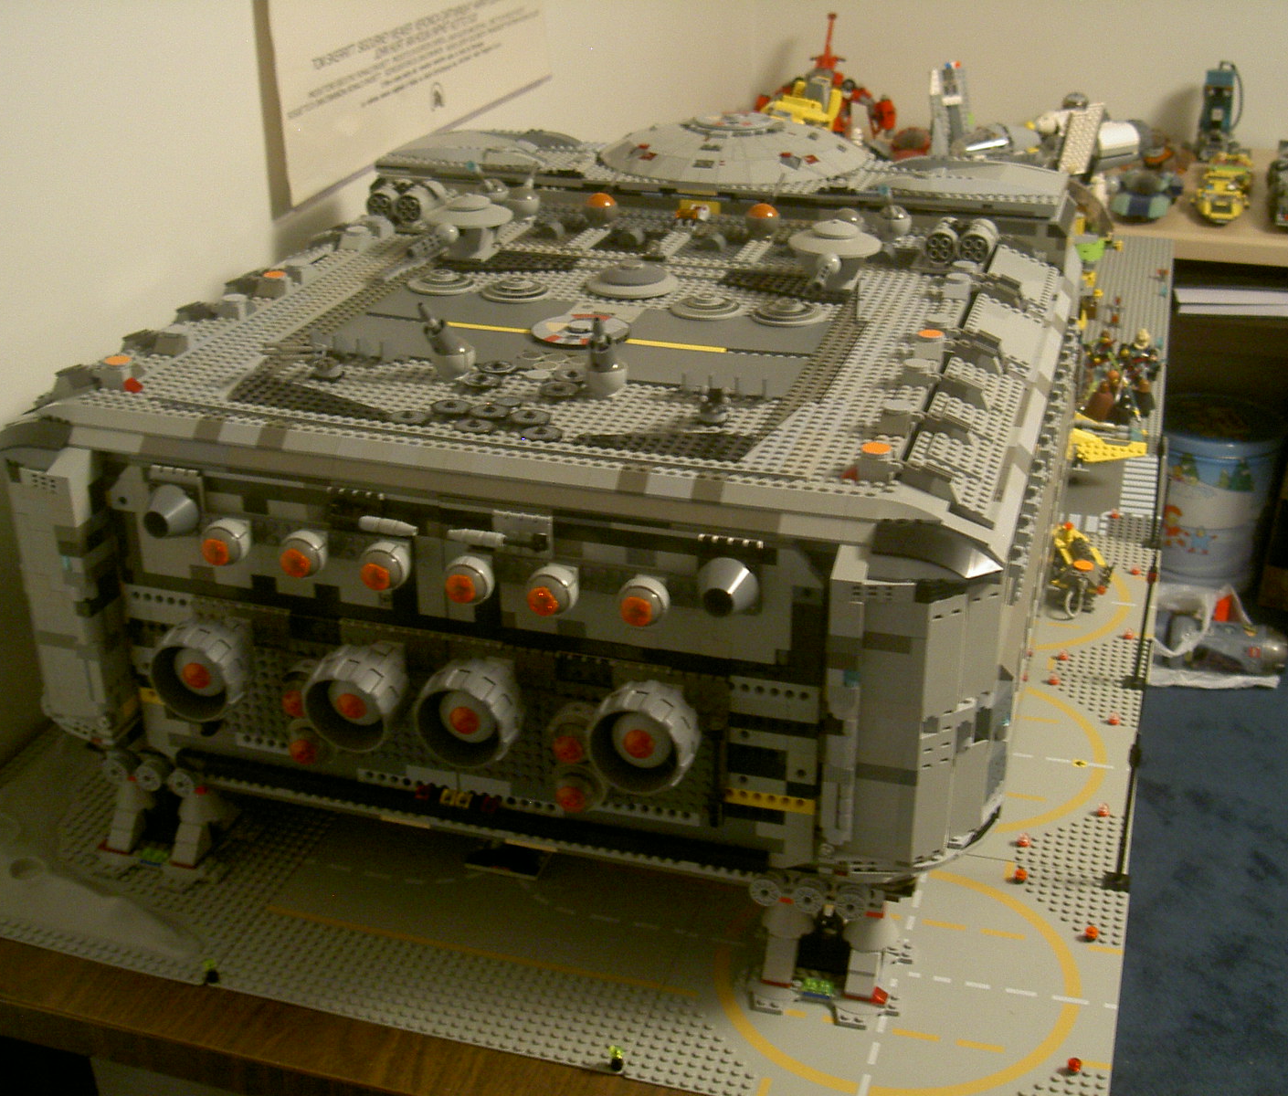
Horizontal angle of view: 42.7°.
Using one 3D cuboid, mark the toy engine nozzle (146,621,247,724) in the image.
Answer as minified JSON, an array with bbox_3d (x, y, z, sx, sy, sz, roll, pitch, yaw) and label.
[{"bbox_3d":[-0.244,0.064,0.927,0.050,0.050,0.049,8,27,15],"label":"toy engine nozzle"}]

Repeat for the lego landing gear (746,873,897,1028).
[{"bbox_3d":[0.107,0.217,0.953,0.094,0.075,0.084,7,27,16],"label":"lego landing gear"}]

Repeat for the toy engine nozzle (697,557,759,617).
[{"bbox_3d":[0.040,0.024,0.830,0.032,0.032,0.019,8,27,15],"label":"toy engine nozzle"}]

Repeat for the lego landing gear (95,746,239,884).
[{"bbox_3d":[-0.311,0.165,1.072,0.094,0.075,0.084,7,27,16],"label":"lego landing gear"}]

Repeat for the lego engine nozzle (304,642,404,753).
[{"bbox_3d":[-0.153,0.078,0.903,0.050,0.050,0.049,8,27,15],"label":"lego engine nozzle"}]

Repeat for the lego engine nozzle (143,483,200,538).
[{"bbox_3d":[-0.266,-0.017,0.914,0.032,0.032,0.019,8,27,15],"label":"lego engine nozzle"}]

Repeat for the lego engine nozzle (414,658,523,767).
[{"bbox_3d":[-0.090,0.085,0.885,0.050,0.050,0.049,8,27,15],"label":"lego engine nozzle"}]

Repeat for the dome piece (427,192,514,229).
[{"bbox_3d":[-0.129,-0.250,1.216,0.065,0.021,0.065,-1,26,0],"label":"dome piece"}]

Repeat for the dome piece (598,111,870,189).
[{"bbox_3d":[0.078,-0.349,1.402,0.229,0.033,0.229,-1,26,0],"label":"dome piece"}]

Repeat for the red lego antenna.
[{"bbox_3d":[0.310,-0.853,2.780,0.052,0.100,0.040,7,27,16],"label":"red lego antenna"}]

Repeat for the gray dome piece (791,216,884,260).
[{"bbox_3d":[0.132,-0.218,1.141,0.065,0.021,0.065,7,27,16],"label":"gray dome piece"}]

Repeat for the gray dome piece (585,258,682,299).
[{"bbox_3d":[-0.008,-0.188,1.131,0.064,0.016,0.064,0,26,0],"label":"gray dome piece"}]

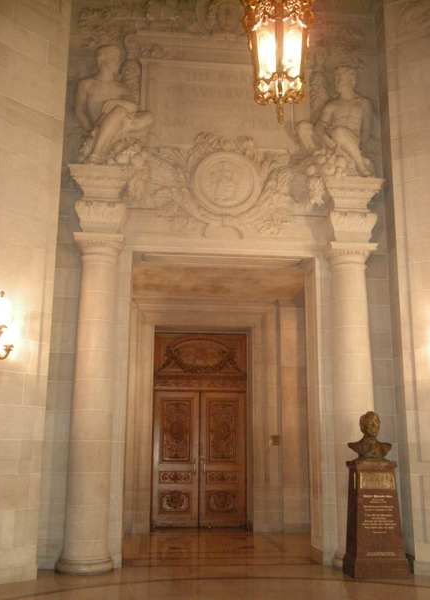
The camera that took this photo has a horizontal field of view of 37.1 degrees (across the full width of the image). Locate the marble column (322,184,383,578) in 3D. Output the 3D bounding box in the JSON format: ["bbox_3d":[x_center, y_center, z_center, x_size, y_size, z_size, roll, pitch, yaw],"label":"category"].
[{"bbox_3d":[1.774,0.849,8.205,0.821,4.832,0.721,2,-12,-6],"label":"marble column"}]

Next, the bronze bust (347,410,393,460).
[{"bbox_3d":[1.833,1.607,7.563,0.497,0.575,0.312,2,-12,-6],"label":"bronze bust"}]

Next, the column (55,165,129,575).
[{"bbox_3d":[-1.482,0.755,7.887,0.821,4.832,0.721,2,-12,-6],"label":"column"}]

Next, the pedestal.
[{"bbox_3d":[1.827,2.501,7.367,0.644,1.247,0.438,2,-12,-6],"label":"pedestal"}]

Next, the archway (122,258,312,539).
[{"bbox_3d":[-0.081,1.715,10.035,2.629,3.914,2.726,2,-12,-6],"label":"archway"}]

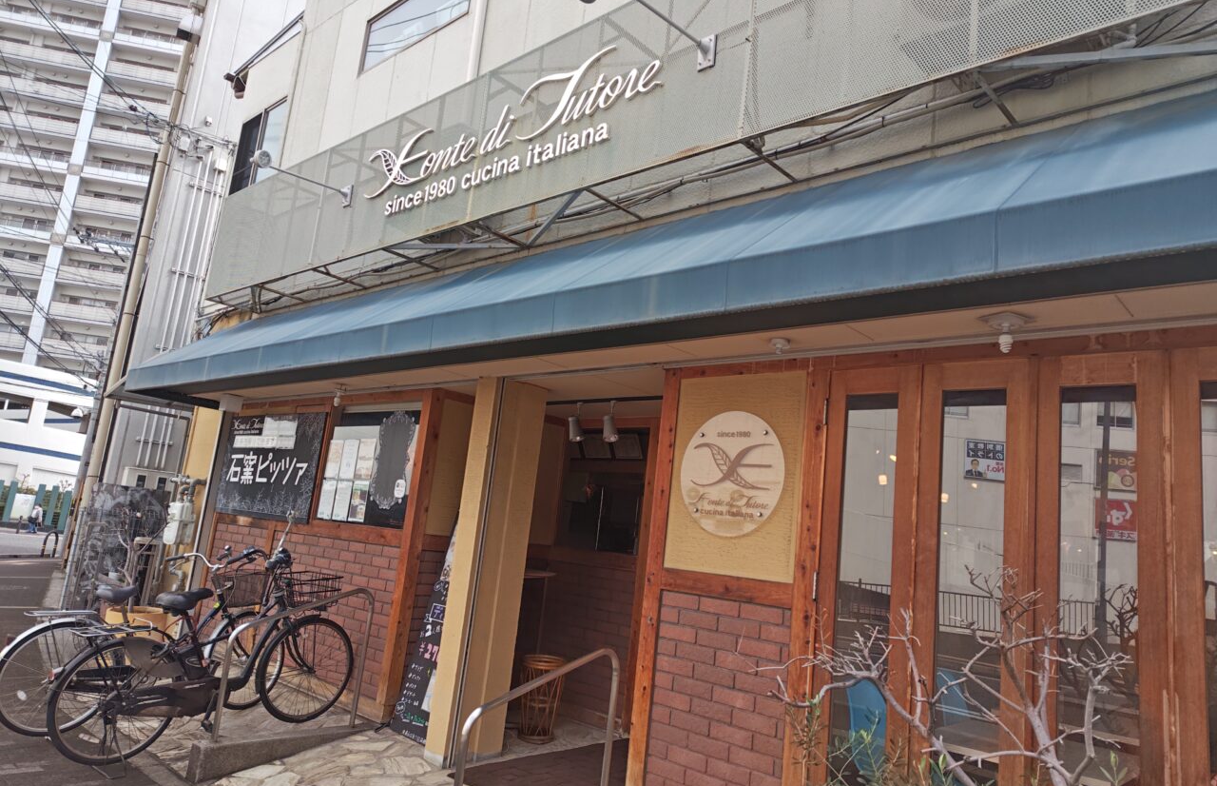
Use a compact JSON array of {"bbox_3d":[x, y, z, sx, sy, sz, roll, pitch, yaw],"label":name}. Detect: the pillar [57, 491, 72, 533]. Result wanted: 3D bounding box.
[{"bbox_3d":[-29.566,6.441,44.000,0.300,2.250,0.420,-3,-14,42],"label":"pillar"}]

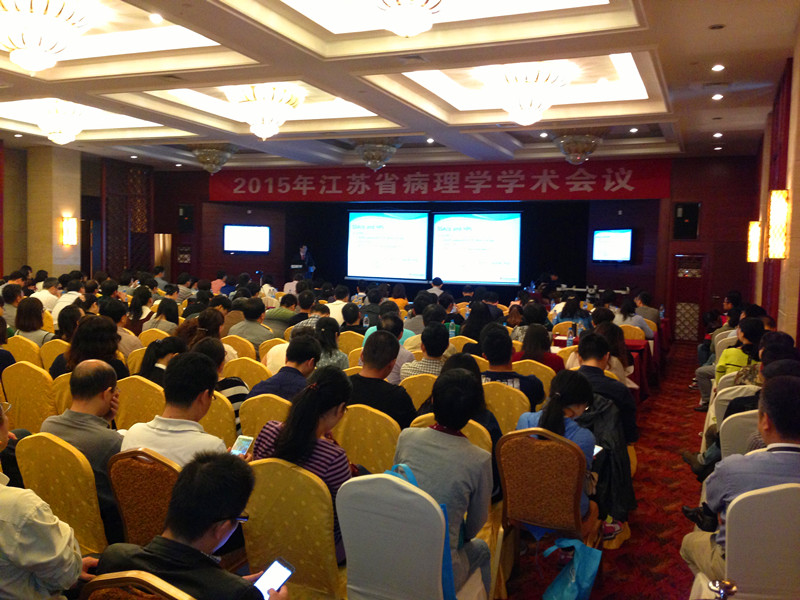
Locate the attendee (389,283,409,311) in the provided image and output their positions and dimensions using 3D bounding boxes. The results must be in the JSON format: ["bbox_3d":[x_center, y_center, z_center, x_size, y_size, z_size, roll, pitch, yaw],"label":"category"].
[{"bbox_3d":[0.082,0.426,12.795,0.480,1.320,0.780,3,3,23],"label":"attendee"}]

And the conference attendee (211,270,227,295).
[{"bbox_3d":[-3.780,0.117,16.447,0.480,1.360,0.780,3,3,23],"label":"conference attendee"}]

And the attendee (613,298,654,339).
[{"bbox_3d":[3.304,0.626,10.791,0.520,1.260,0.740,3,3,22],"label":"attendee"}]

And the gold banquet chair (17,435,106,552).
[{"bbox_3d":[-1.483,1.066,3.734,0.460,0.940,0.570,3,3,23],"label":"gold banquet chair"}]

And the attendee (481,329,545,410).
[{"bbox_3d":[0.727,0.814,5.466,0.520,1.336,0.780,2,3,18],"label":"attendee"}]

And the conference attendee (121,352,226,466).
[{"bbox_3d":[-0.868,0.883,3.571,0.520,1.316,0.780,3,3,22],"label":"conference attendee"}]

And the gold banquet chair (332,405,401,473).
[{"bbox_3d":[-0.101,1.041,4.496,0.460,0.935,0.560,3,3,22],"label":"gold banquet chair"}]

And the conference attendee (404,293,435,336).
[{"bbox_3d":[0.320,0.563,9.802,0.500,1.358,0.750,2,3,18],"label":"conference attendee"}]

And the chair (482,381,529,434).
[{"bbox_3d":[0.735,1.009,5.431,0.470,0.950,0.600,3,3,20],"label":"chair"}]

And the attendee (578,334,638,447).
[{"bbox_3d":[1.423,0.860,5.362,0.520,1.280,0.760,3,3,22],"label":"attendee"}]

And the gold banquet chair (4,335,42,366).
[{"bbox_3d":[-3.453,0.800,7.445,0.460,0.935,0.560,3,3,22],"label":"gold banquet chair"}]

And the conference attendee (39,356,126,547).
[{"bbox_3d":[-1.324,0.895,3.629,0.520,1.264,0.780,3,3,22],"label":"conference attendee"}]

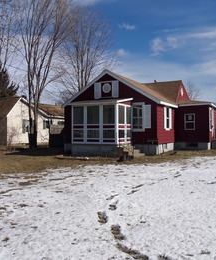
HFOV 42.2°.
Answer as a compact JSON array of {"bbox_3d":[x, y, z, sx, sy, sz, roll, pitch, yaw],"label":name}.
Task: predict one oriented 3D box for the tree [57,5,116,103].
[{"bbox_3d":[-2.600,-6.800,34.000,7.200,16.800,7.200,0,0,0],"label":"tree"}]

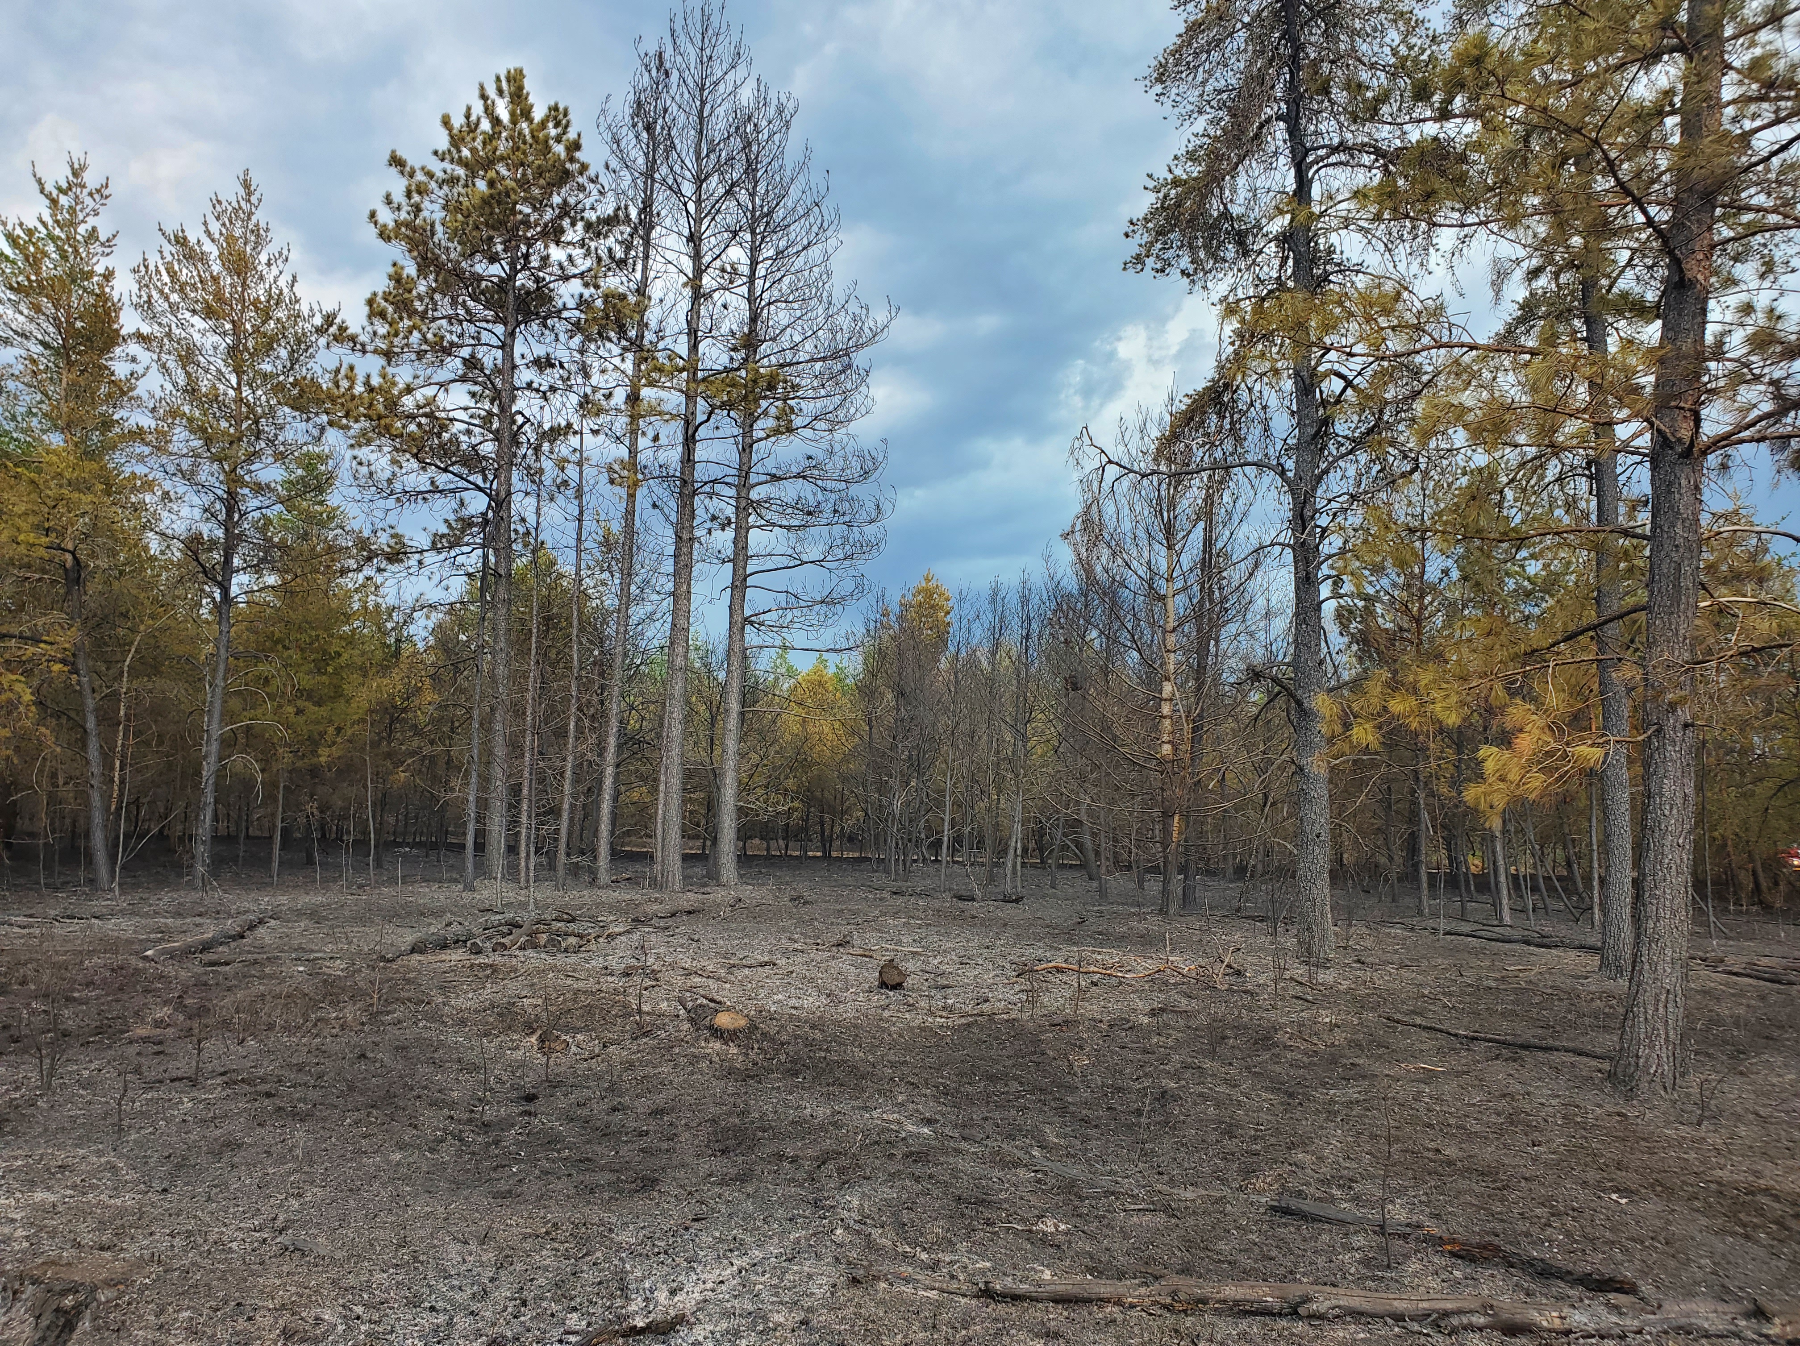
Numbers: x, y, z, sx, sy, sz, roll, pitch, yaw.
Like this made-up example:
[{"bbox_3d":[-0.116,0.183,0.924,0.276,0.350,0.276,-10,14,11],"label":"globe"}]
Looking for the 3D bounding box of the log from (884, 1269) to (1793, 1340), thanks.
[{"bbox_3d":[1.362,2.060,4.483,2.914,0.090,0.170,0,-6,7],"label":"log"}]

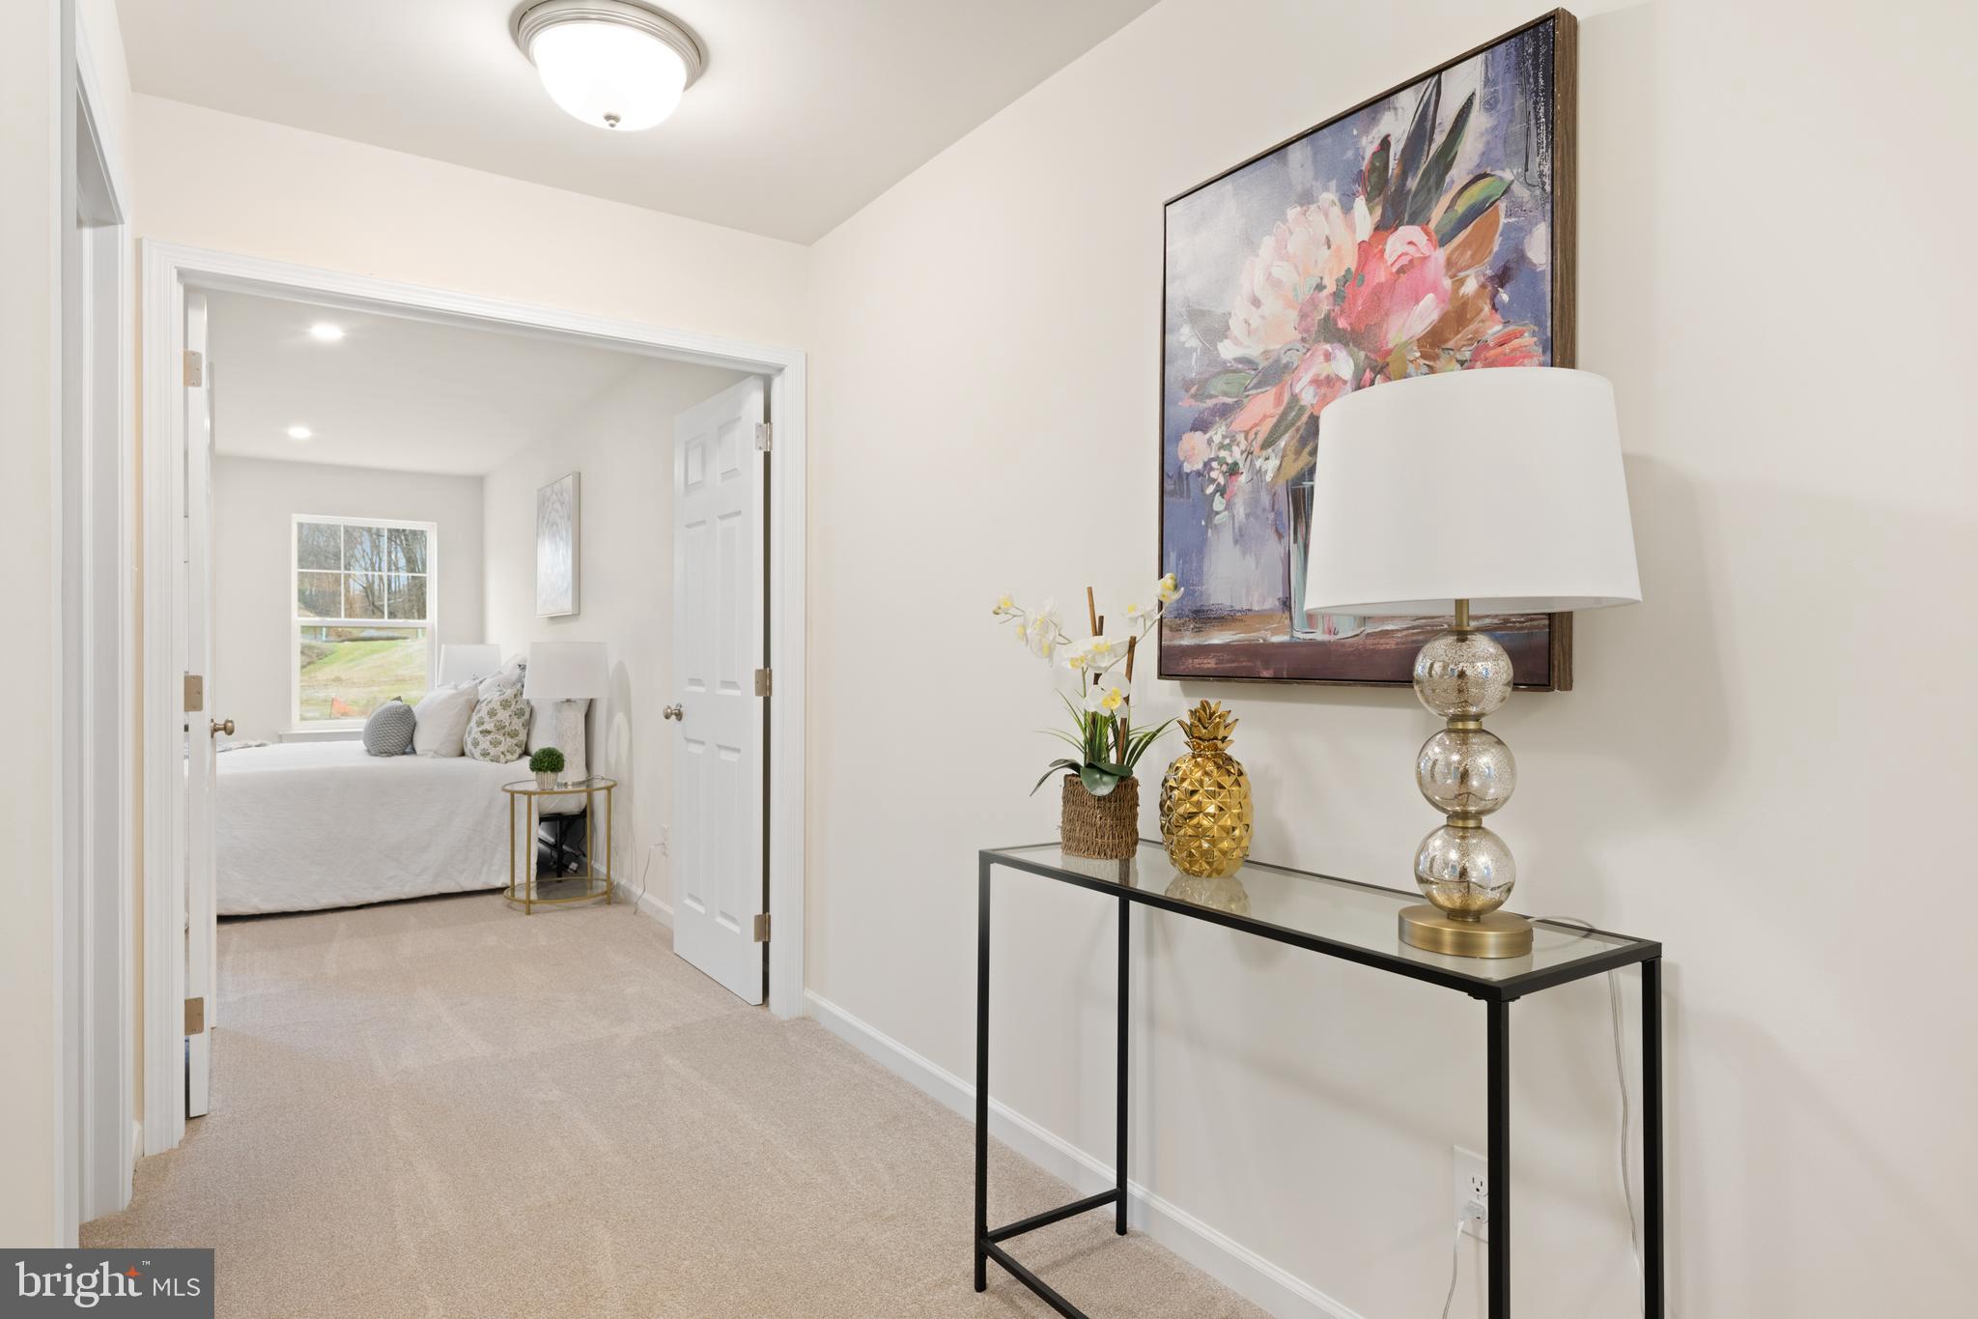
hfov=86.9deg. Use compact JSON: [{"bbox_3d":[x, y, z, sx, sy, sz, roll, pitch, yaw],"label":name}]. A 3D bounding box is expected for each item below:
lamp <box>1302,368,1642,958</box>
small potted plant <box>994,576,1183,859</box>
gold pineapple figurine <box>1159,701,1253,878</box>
[{"bbox_3d":[0.583,0.016,1.286,0.373,0.660,0.373,0,0,-36],"label":"lamp"},{"bbox_3d":[0.184,0.104,1.852,0.240,0.480,0.330,0,0,-36],"label":"small potted plant"},{"bbox_3d":[0.353,0.208,1.691,0.150,0.272,0.150,0,0,0],"label":"gold pineapple figurine"}]

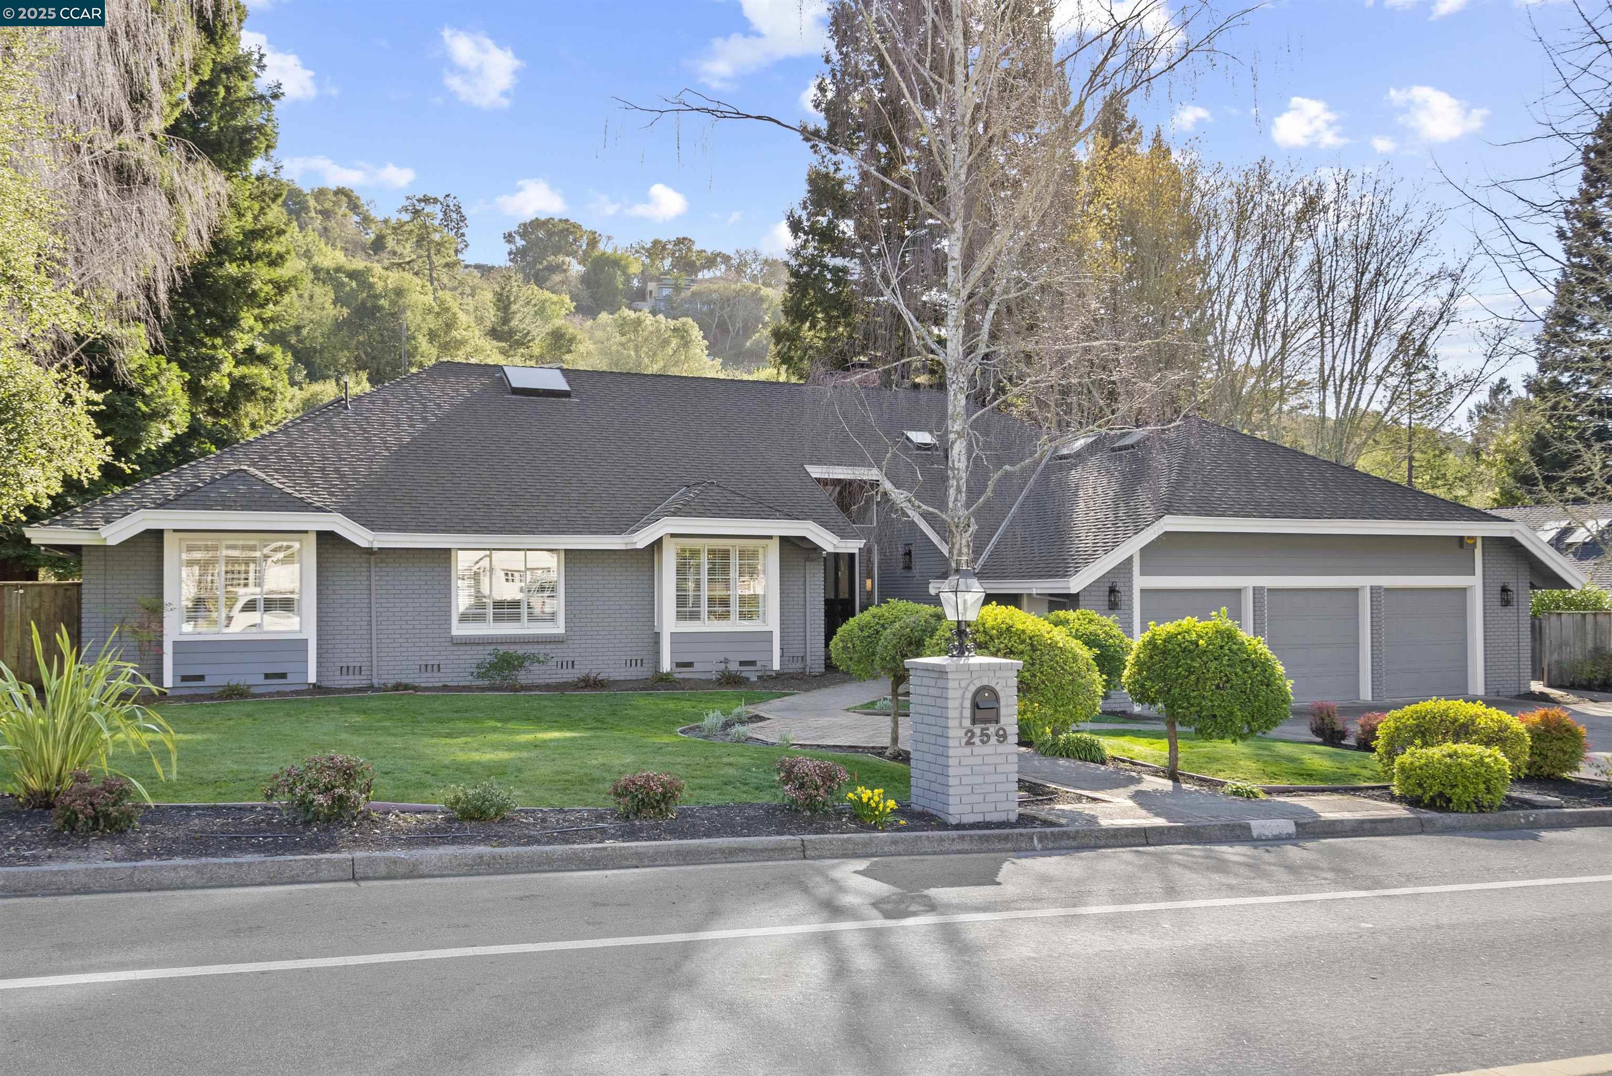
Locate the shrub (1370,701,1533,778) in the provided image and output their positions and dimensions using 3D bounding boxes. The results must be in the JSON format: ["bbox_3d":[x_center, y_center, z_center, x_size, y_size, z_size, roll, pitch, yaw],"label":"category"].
[{"bbox_3d":[7.004,2.196,14.100,1.550,0.880,1.350,0,-1,0],"label":"shrub"}]

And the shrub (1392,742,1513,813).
[{"bbox_3d":[6.290,2.275,12.650,1.050,0.610,0.950,0,-1,0],"label":"shrub"}]

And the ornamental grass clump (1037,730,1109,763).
[{"bbox_3d":[3.059,2.374,14.887,0.760,0.340,0.620,1,-2,-22],"label":"ornamental grass clump"}]

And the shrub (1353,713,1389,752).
[{"bbox_3d":[7.213,2.452,16.500,0.510,0.490,0.500,0,-1,0],"label":"shrub"}]

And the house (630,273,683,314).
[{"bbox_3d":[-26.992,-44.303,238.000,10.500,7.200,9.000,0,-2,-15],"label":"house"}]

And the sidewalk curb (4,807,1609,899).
[{"bbox_3d":[1.541,2.345,10.074,13.701,0.145,0.190,3,-3,-22],"label":"sidewalk curb"}]

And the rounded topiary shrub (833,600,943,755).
[{"bbox_3d":[0.891,1.528,14.138,1.192,1.713,1.192,0,-2,4],"label":"rounded topiary shrub"}]

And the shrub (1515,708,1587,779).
[{"bbox_3d":[8.607,2.339,15.000,0.800,0.770,0.780,0,-1,0],"label":"shrub"}]

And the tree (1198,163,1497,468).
[{"bbox_3d":[17.485,-5.060,42.000,9.000,14.200,8.200,0,-1,0],"label":"tree"}]

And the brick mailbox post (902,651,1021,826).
[{"bbox_3d":[1.286,1.617,10.601,0.706,1.296,0.706,1,-2,-23],"label":"brick mailbox post"}]

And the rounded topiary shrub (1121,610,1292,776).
[{"bbox_3d":[4.241,1.638,13.738,1.811,1.758,1.811,-1,-2,17],"label":"rounded topiary shrub"}]

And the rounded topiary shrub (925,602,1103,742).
[{"bbox_3d":[2.542,1.654,15.798,2.128,1.746,2.022,0,-2,9],"label":"rounded topiary shrub"}]

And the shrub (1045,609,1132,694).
[{"bbox_3d":[4.136,1.857,19.800,1.600,1.530,1.550,0,-1,0],"label":"shrub"}]

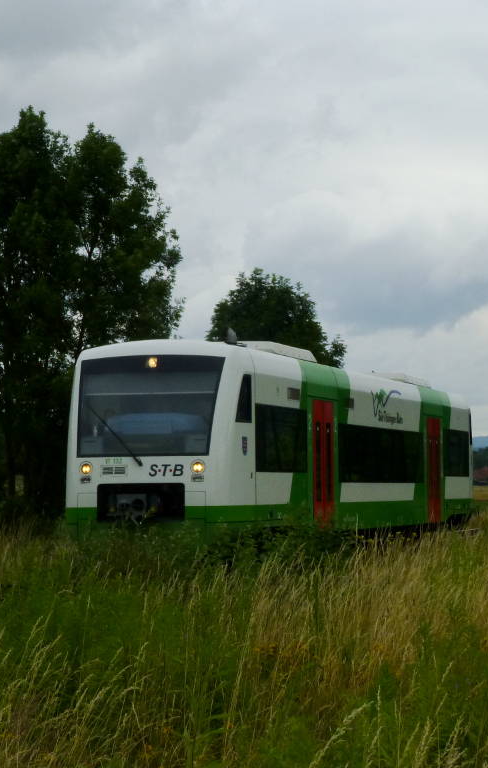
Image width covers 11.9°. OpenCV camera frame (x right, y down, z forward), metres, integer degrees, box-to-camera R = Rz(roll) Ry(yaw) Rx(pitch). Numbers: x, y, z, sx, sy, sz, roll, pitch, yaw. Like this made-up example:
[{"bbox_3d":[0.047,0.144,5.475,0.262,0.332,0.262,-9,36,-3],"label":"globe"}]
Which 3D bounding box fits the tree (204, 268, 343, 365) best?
[{"bbox_3d":[1.393,0.517,103.246,6.875,11.186,6.532,0,-3,0],"label":"tree"}]

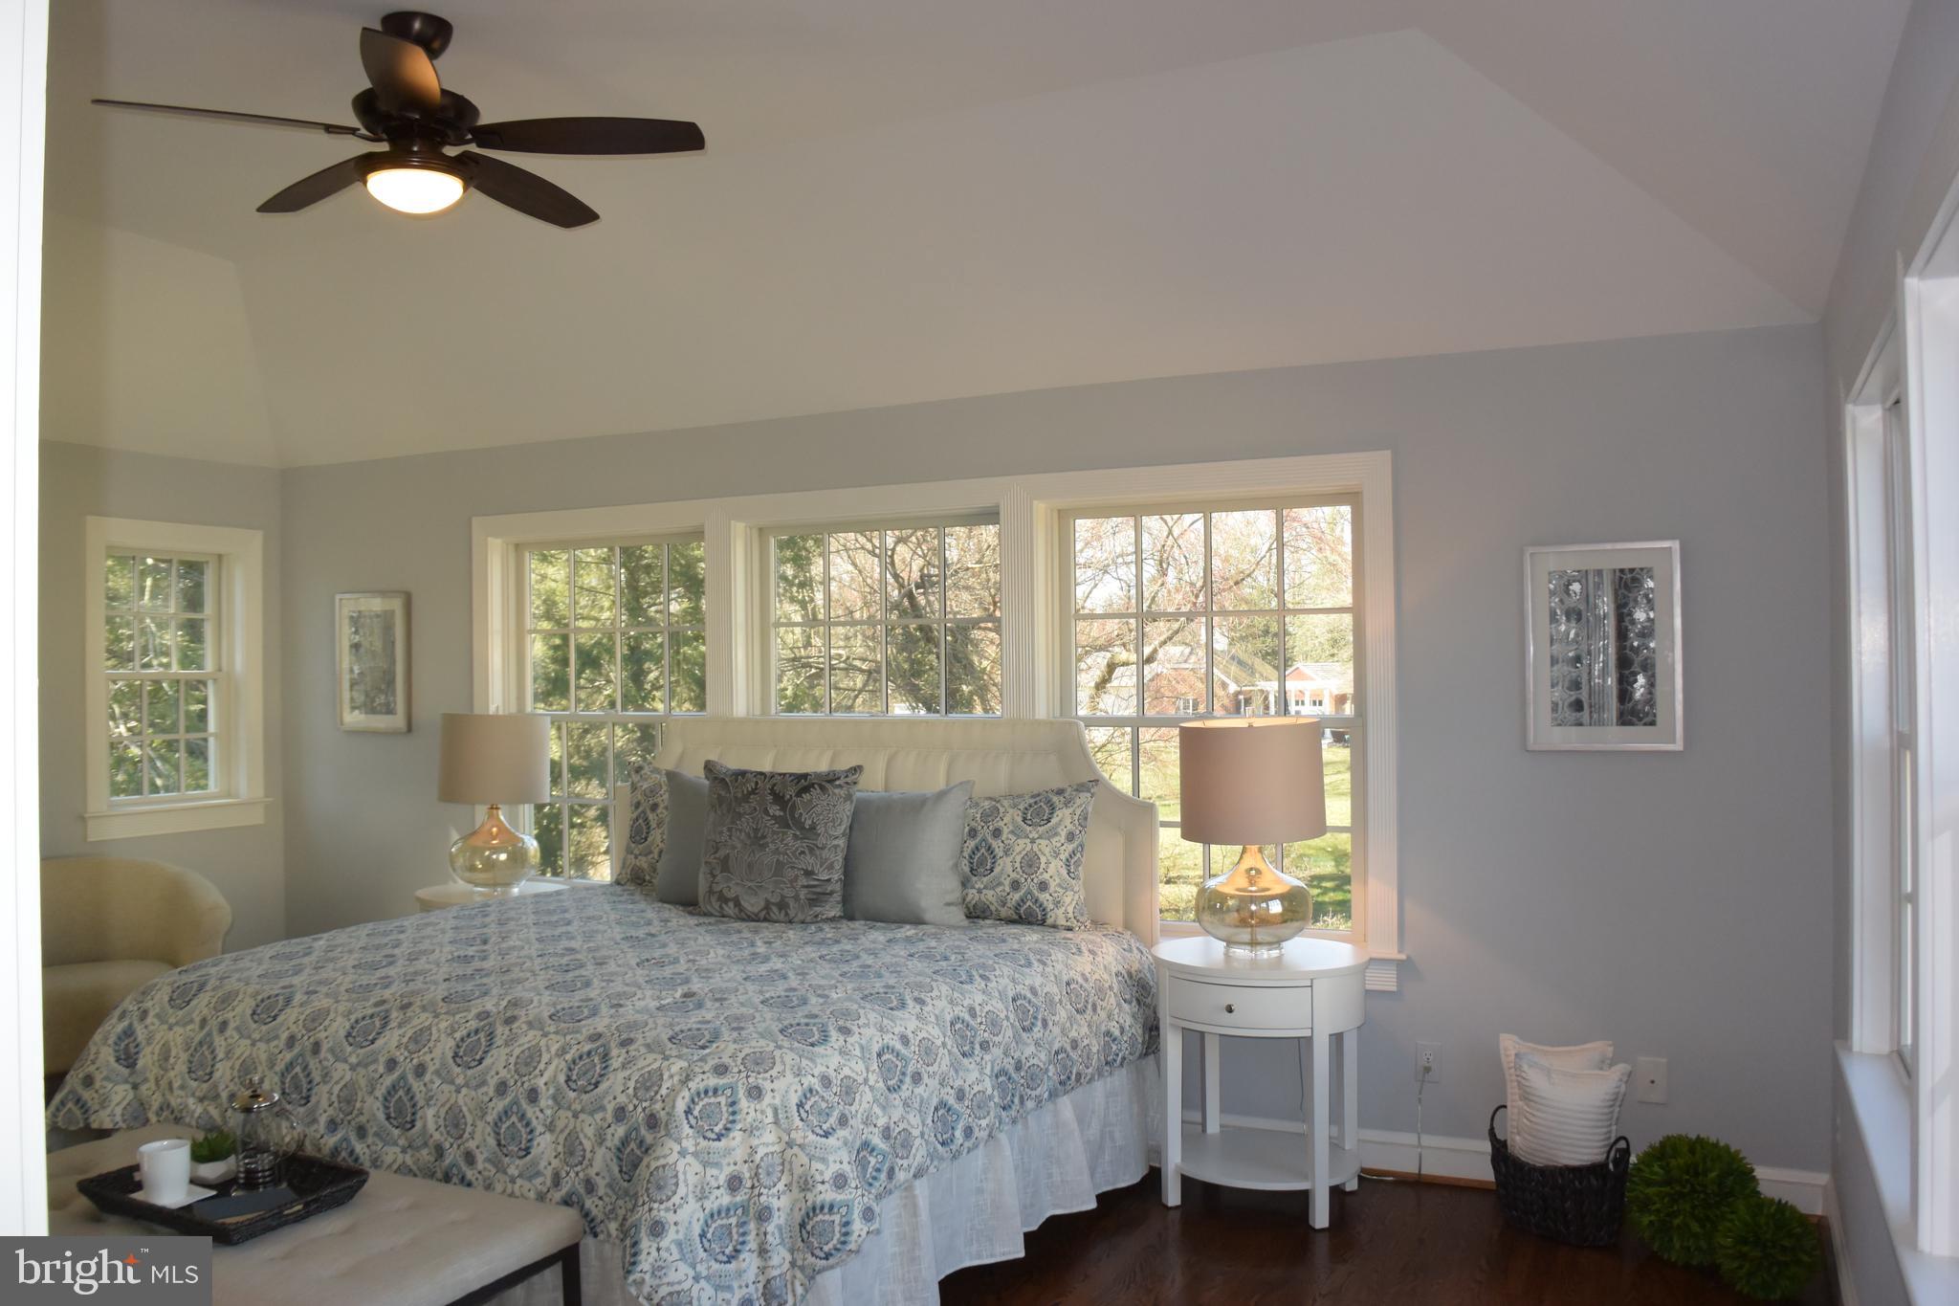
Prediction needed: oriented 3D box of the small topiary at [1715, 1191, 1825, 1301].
[{"bbox_3d":[1.898,1.428,3.536,0.235,0.230,0.235,-1,-1,25],"label":"small topiary"}]

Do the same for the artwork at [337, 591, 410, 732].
[{"bbox_3d":[-2.487,0.040,6.033,0.395,0.565,0.030,-1,0,25],"label":"artwork"}]

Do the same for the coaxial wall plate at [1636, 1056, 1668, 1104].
[{"bbox_3d":[1.879,1.194,4.099,0.077,0.124,0.010,-1,-1,25],"label":"coaxial wall plate"}]

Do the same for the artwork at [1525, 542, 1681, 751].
[{"bbox_3d":[1.761,-0.015,4.151,0.405,0.585,0.030,-1,-1,25],"label":"artwork"}]

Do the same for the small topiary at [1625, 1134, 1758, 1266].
[{"bbox_3d":[1.815,1.394,3.751,0.305,0.300,0.305,-1,-1,25],"label":"small topiary"}]

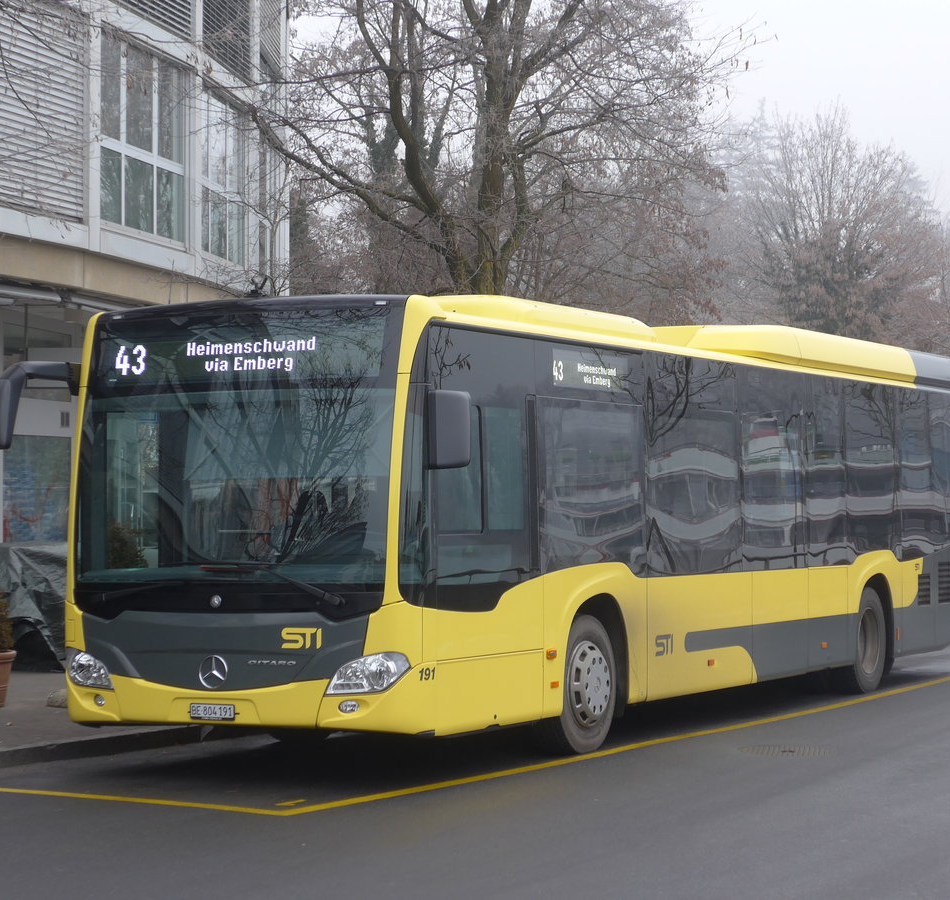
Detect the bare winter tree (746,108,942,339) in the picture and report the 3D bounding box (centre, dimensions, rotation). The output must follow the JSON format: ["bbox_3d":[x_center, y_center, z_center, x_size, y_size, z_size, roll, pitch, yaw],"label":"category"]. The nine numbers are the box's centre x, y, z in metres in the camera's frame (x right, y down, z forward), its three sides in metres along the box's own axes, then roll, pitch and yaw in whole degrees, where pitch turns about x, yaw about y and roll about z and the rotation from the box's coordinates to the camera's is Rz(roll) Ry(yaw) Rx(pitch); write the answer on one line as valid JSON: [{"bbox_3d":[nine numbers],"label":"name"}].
[{"bbox_3d":[10.258,-3.081,72.000,6.200,13.230,6.000,0,-2,0],"label":"bare winter tree"}]

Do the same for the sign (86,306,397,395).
[{"bbox_3d":[-1.408,-0.589,15.438,2.030,0.420,0.120,-2,-2,27],"label":"sign"}]

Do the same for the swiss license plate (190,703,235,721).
[{"bbox_3d":[-1.541,1.538,15.062,0.305,0.090,0.020,-2,-2,27],"label":"swiss license plate"}]

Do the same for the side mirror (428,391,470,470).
[{"bbox_3d":[-0.143,-0.123,14.674,0.240,0.460,0.130,-2,-2,27],"label":"side mirror"}]

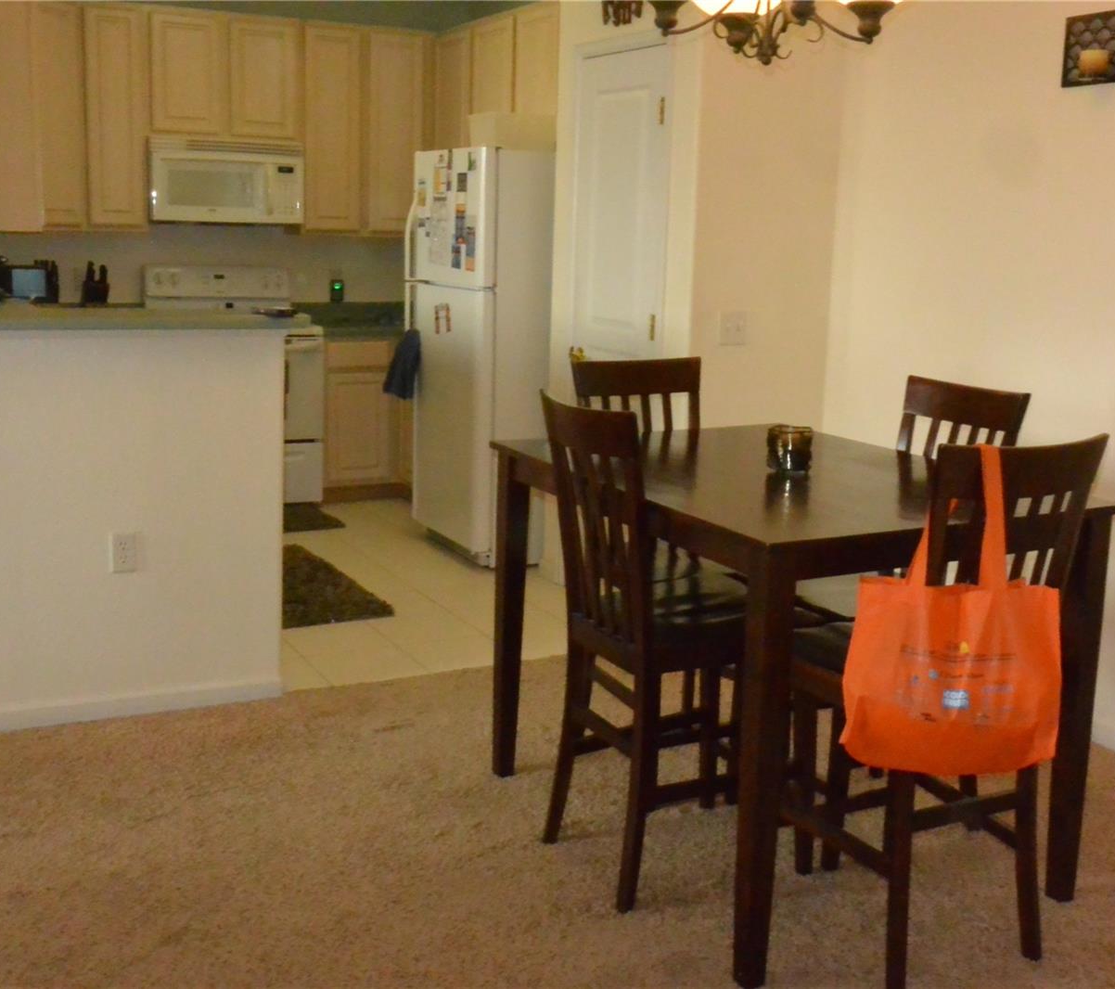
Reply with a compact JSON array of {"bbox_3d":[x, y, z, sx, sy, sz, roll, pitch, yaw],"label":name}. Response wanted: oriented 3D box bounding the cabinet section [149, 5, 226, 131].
[{"bbox_3d":[-1.862,-2.076,6.745,0.382,0.595,0.320,-4,12,-27],"label":"cabinet section"}]

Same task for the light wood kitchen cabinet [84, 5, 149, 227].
[{"bbox_3d":[-2.133,-1.801,6.534,0.285,1.013,0.327,-4,12,-27],"label":"light wood kitchen cabinet"}]

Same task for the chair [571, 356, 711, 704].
[{"bbox_3d":[0.304,0.190,3.684,0.425,1.060,0.500,-4,12,-27],"label":"chair"}]

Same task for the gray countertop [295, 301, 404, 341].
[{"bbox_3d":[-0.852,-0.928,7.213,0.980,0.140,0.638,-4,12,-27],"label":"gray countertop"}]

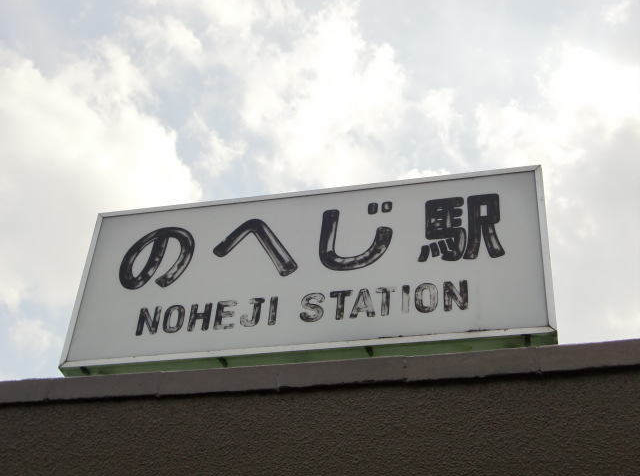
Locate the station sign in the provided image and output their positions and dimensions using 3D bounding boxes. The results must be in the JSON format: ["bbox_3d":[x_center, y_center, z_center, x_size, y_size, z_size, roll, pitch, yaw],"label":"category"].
[{"bbox_3d":[-0.074,0.220,5.657,2.650,1.092,0.220,-6,-39,13],"label":"station sign"}]

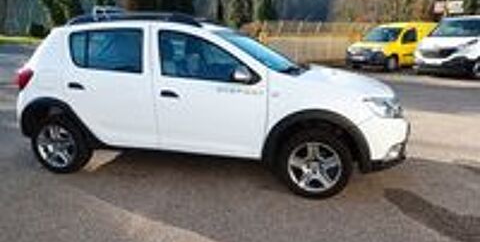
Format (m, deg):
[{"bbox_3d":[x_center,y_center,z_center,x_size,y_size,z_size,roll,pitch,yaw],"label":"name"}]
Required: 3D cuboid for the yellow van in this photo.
[{"bbox_3d":[6.298,-2.952,15.284,4.220,1.820,1.830,-6,15,-27],"label":"yellow van"}]

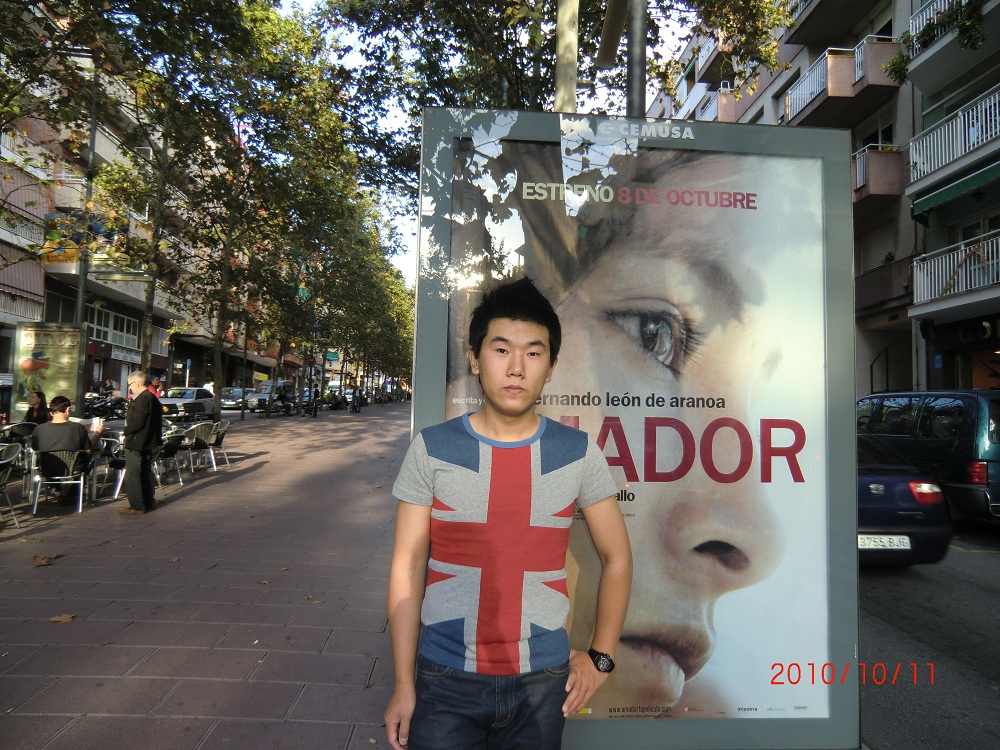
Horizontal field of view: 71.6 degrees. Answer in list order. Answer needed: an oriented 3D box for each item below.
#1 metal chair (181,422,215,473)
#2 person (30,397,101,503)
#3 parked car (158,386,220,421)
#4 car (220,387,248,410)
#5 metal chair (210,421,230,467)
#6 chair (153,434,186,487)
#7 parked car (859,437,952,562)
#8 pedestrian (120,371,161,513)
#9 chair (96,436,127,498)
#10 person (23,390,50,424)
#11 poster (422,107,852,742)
[{"bbox_3d":[-5.050,1.220,11.600,0.560,0.800,0.550,-1,-4,39],"label":"metal chair"},{"bbox_3d":[-5.200,0.935,8.420,0.720,1.340,0.880,3,-4,-22],"label":"person"},{"bbox_3d":[-14.000,1.300,31.300,1.660,1.410,4.000,2,-3,-4],"label":"parked car"},{"bbox_3d":[-17.800,1.600,46.500,1.720,1.430,4.200,2,-3,-7],"label":"car"},{"bbox_3d":[-5.120,1.220,12.200,0.560,0.800,0.550,1,-3,9],"label":"metal chair"},{"bbox_3d":[-5.100,1.280,10.500,0.560,0.780,0.550,-1,-4,34],"label":"chair"},{"bbox_3d":[3.100,1.150,8.050,1.710,1.430,4.350,2,-3,-3],"label":"parked car"},{"bbox_3d":[-4.240,0.790,8.200,0.400,1.660,0.480,2,-3,-6],"label":"pedestrian"},{"bbox_3d":[-5.100,1.220,9.350,0.560,0.780,0.550,4,-4,-38],"label":"chair"},{"bbox_3d":[-7.350,0.940,11.000,0.700,1.330,0.500,5,-5,-45],"label":"person"},{"bbox_3d":[0.420,0.147,2.140,1.340,1.880,0.120,2,-3,-4],"label":"poster"}]

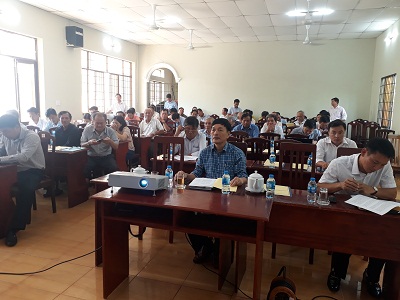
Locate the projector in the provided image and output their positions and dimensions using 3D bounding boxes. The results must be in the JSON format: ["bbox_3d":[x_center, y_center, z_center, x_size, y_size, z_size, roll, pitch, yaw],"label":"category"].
[{"bbox_3d":[-0.451,0.239,2.349,0.367,0.088,0.250,4,-2,14],"label":"projector"}]

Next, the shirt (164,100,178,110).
[{"bbox_3d":[-0.919,-1.189,9.839,0.470,0.680,0.270,3,8,9],"label":"shirt"}]

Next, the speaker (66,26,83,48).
[{"bbox_3d":[-3.248,-2.912,8.153,0.280,0.490,0.310,4,9,17],"label":"speaker"}]

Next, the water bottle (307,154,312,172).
[{"bbox_3d":[1.153,0.135,3.275,0.062,0.178,0.062,4,9,17],"label":"water bottle"}]

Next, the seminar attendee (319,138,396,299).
[{"bbox_3d":[1.262,0.492,2.566,0.580,1.190,0.760,4,9,17],"label":"seminar attendee"}]

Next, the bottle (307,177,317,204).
[{"bbox_3d":[0.795,0.283,2.205,0.062,0.174,0.062,4,9,17],"label":"bottle"}]

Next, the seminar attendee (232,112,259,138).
[{"bbox_3d":[0.873,-0.080,6.110,0.530,1.280,0.780,4,8,14],"label":"seminar attendee"}]

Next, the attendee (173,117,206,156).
[{"bbox_3d":[-0.137,0.187,4.116,0.520,1.250,0.700,4,9,17],"label":"attendee"}]

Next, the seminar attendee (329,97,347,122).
[{"bbox_3d":[3.294,-0.434,7.679,0.320,1.660,0.500,-4,10,-36],"label":"seminar attendee"}]

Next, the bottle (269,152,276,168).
[{"bbox_3d":[0.796,0.109,3.393,0.063,0.172,0.063,4,9,17],"label":"bottle"}]

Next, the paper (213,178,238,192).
[{"bbox_3d":[0.224,0.292,2.612,0.210,0.005,0.297,3,9,9],"label":"paper"}]

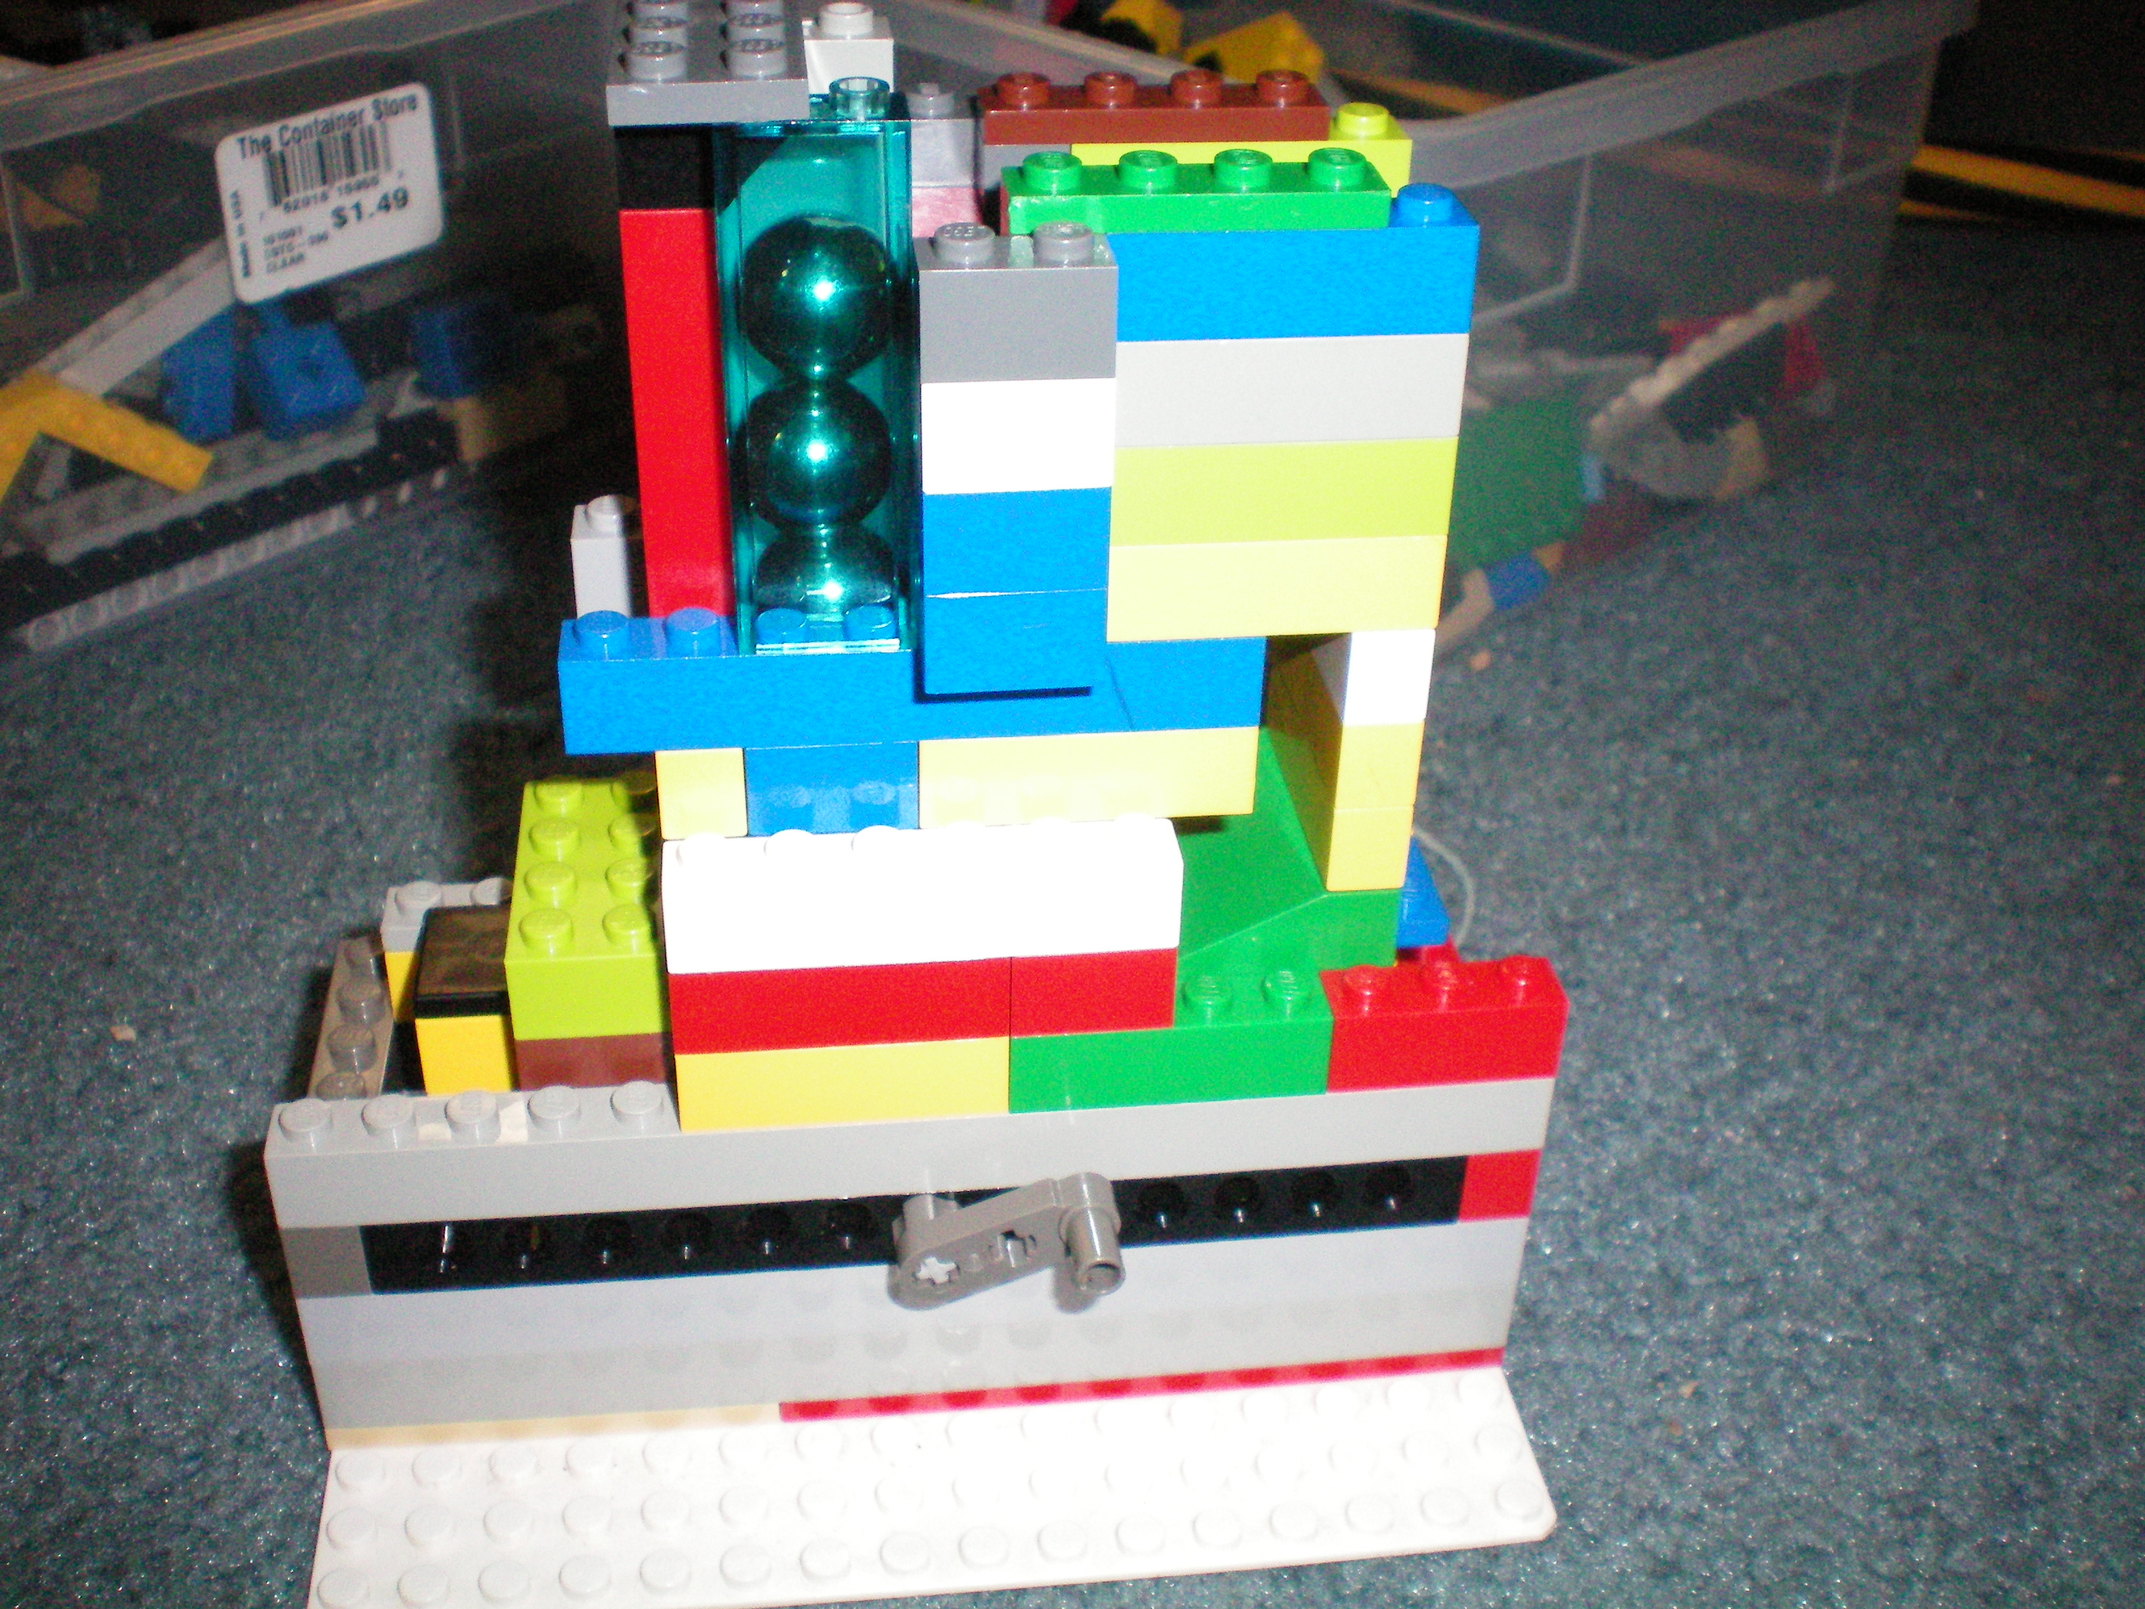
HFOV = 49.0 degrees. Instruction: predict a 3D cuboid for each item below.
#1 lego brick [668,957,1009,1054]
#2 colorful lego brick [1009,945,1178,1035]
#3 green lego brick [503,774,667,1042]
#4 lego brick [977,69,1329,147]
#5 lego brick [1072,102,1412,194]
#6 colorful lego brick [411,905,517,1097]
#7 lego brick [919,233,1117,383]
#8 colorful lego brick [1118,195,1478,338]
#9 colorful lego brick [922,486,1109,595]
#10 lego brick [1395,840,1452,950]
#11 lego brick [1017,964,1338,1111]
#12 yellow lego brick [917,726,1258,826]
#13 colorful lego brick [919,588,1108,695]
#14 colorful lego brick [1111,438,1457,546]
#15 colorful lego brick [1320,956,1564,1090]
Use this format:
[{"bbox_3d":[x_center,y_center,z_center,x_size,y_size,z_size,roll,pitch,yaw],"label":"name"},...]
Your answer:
[{"bbox_3d":[-0.022,0.017,0.228,0.032,0.010,0.008,-2,34,-6],"label":"lego brick"},{"bbox_3d":[0.002,0.016,0.230,0.016,0.010,0.008,-3,33,-6],"label":"colorful lego brick"},{"bbox_3d":[-0.048,0.009,0.242,0.016,0.011,0.032,-3,33,-7],"label":"green lego brick"},{"bbox_3d":[0.008,-0.065,0.217,0.032,0.005,0.008,-3,33,-7],"label":"lego brick"},{"bbox_3d":[0.015,-0.060,0.221,0.032,0.011,0.008,-2,34,-6],"label":"lego brick"},{"bbox_3d":[-0.060,0.020,0.238,0.008,0.013,0.016,-3,33,-6],"label":"colorful lego brick"},{"bbox_3d":[-0.005,-0.041,0.193,0.016,0.010,0.008,-3,33,-6],"label":"lego brick"},{"bbox_3d":[0.018,-0.047,0.201,0.032,0.011,0.008,-2,34,-6],"label":"colorful lego brick"},{"bbox_3d":[-0.005,-0.025,0.203,0.016,0.011,0.008,-3,33,-7],"label":"colorful lego brick"},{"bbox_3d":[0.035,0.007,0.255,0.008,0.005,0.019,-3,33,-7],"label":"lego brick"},{"bbox_3d":[0.009,0.023,0.236,0.032,0.011,0.008,-2,34,-6],"label":"lego brick"},{"bbox_3d":[0.001,-0.005,0.226,0.032,0.010,0.008,-2,34,-6],"label":"yellow lego brick"},{"bbox_3d":[-0.006,-0.019,0.211,0.016,0.010,0.016,-2,34,-6],"label":"colorful lego brick"},{"bbox_3d":[0.018,-0.030,0.212,0.032,0.010,0.008,-2,34,-6],"label":"colorful lego brick"},{"bbox_3d":[0.037,0.022,0.239,0.024,0.010,0.008,-3,33,-6],"label":"colorful lego brick"}]

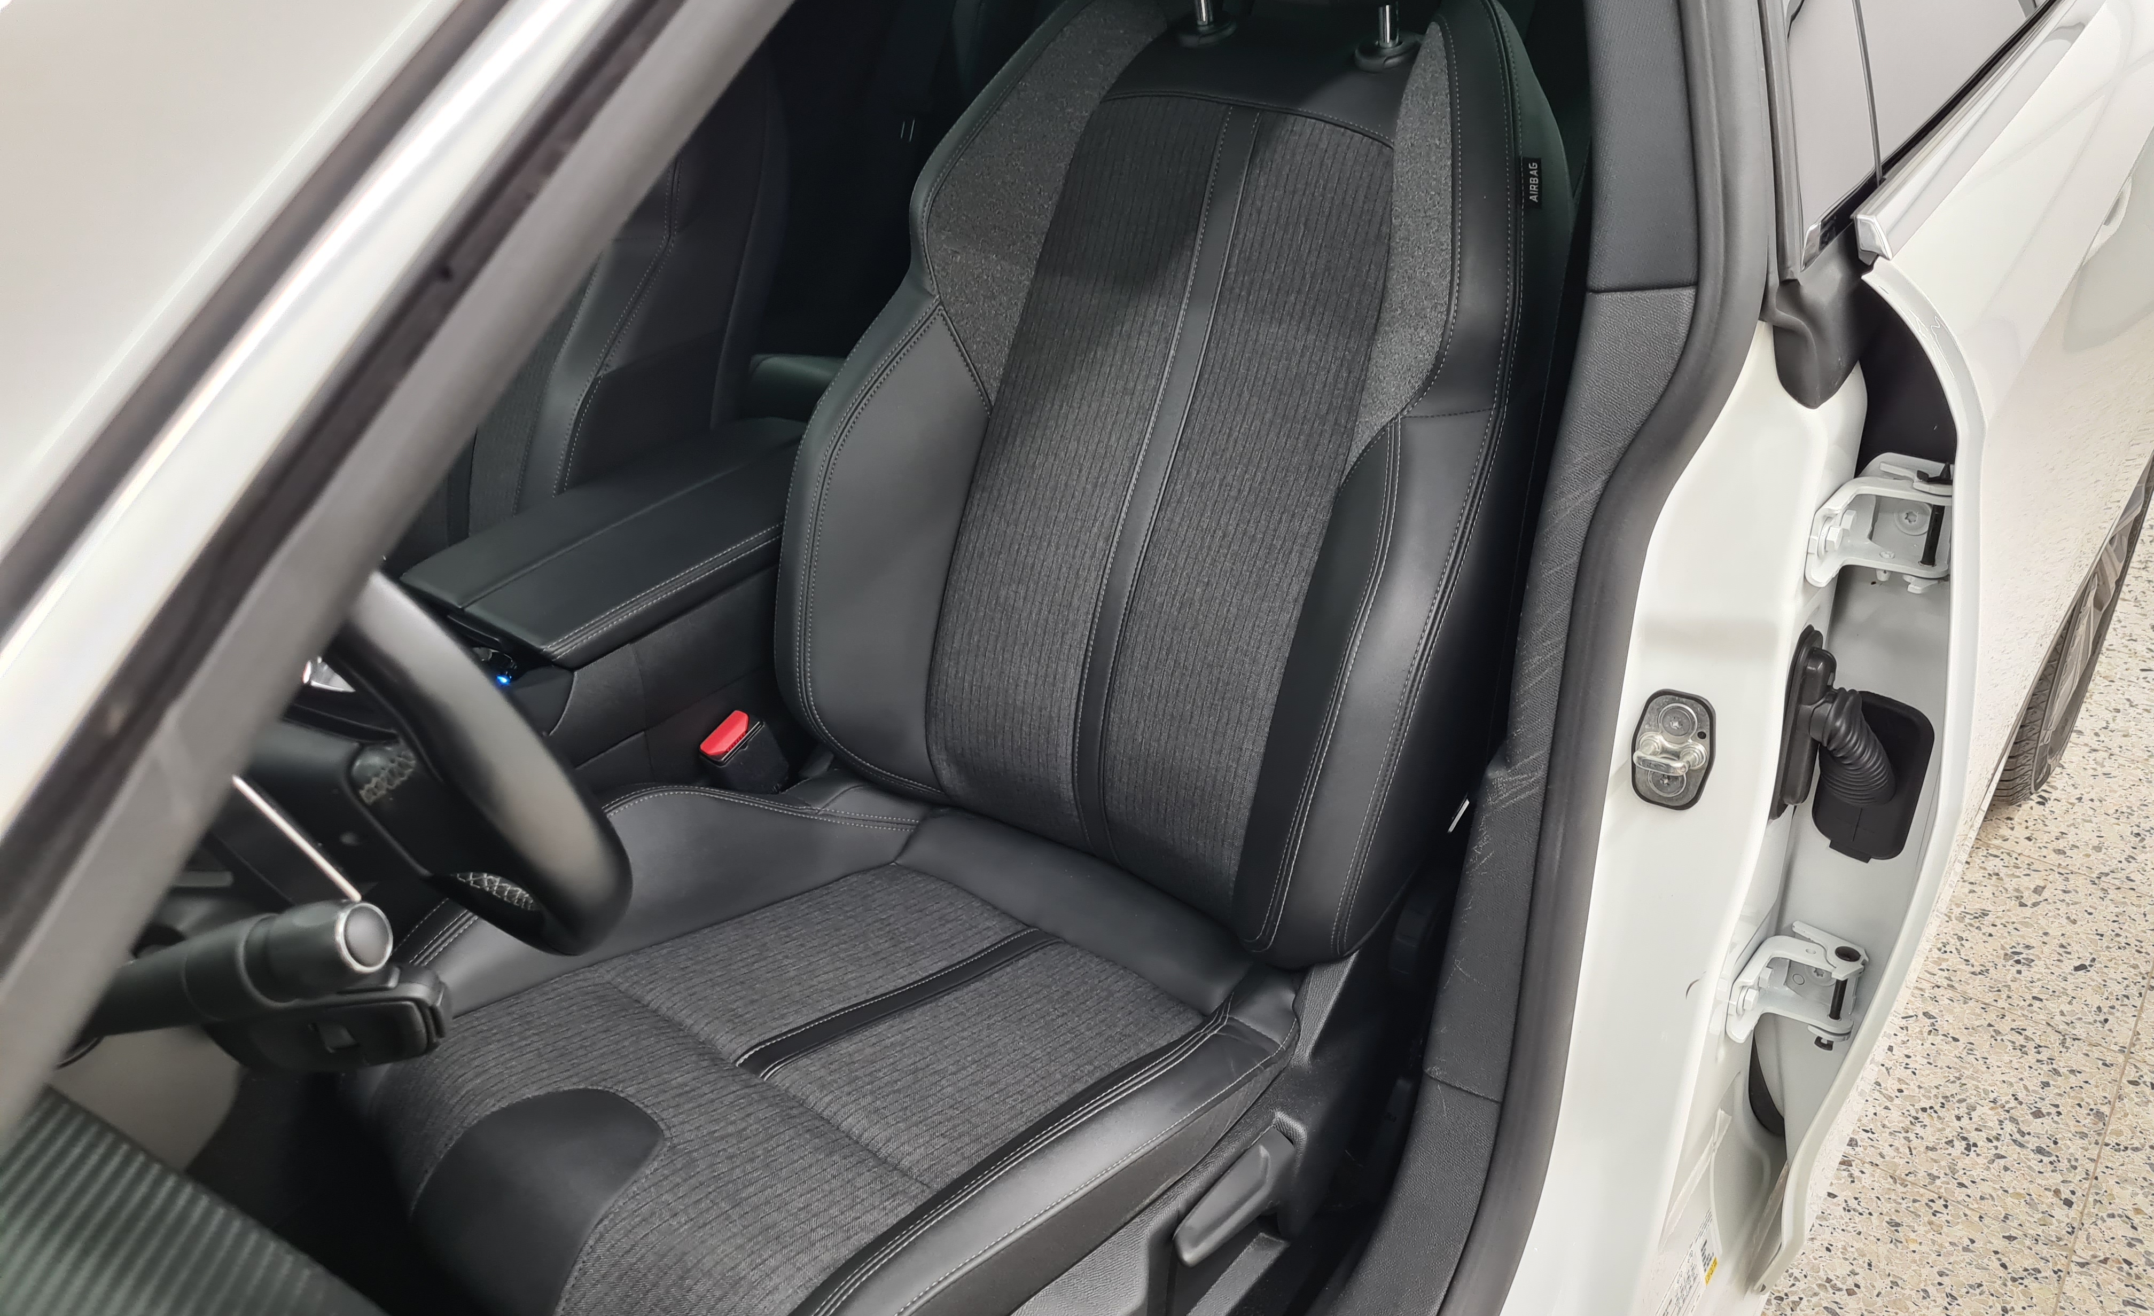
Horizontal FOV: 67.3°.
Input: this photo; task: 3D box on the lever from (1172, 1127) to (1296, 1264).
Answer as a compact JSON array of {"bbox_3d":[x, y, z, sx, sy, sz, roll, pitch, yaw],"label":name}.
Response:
[{"bbox_3d":[0.102,0.337,1.012,0.027,0.033,0.124,20,28,32],"label":"lever"}]

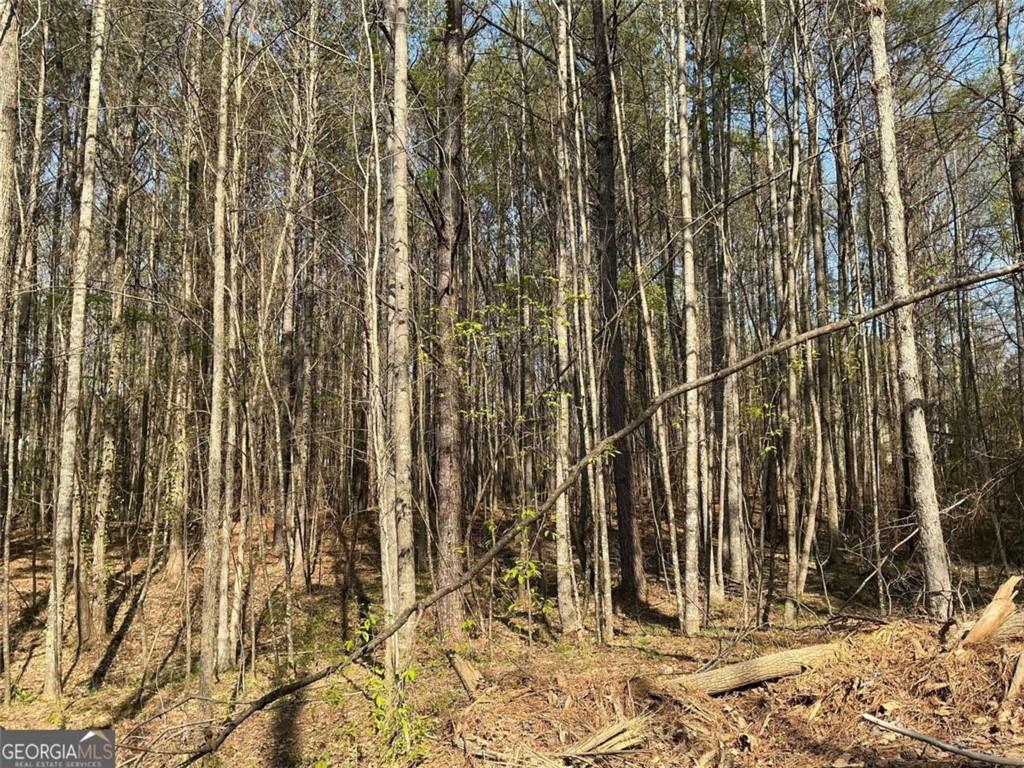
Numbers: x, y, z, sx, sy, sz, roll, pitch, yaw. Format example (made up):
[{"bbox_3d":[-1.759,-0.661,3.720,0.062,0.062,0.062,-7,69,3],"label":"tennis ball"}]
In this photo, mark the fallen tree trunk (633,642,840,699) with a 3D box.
[{"bbox_3d":[1.860,2.297,6.675,1.764,0.180,0.180,-3,-5,-15],"label":"fallen tree trunk"}]

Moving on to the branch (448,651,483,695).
[{"bbox_3d":[-0.389,2.325,6.725,0.150,0.140,0.580,1,4,-18],"label":"branch"}]

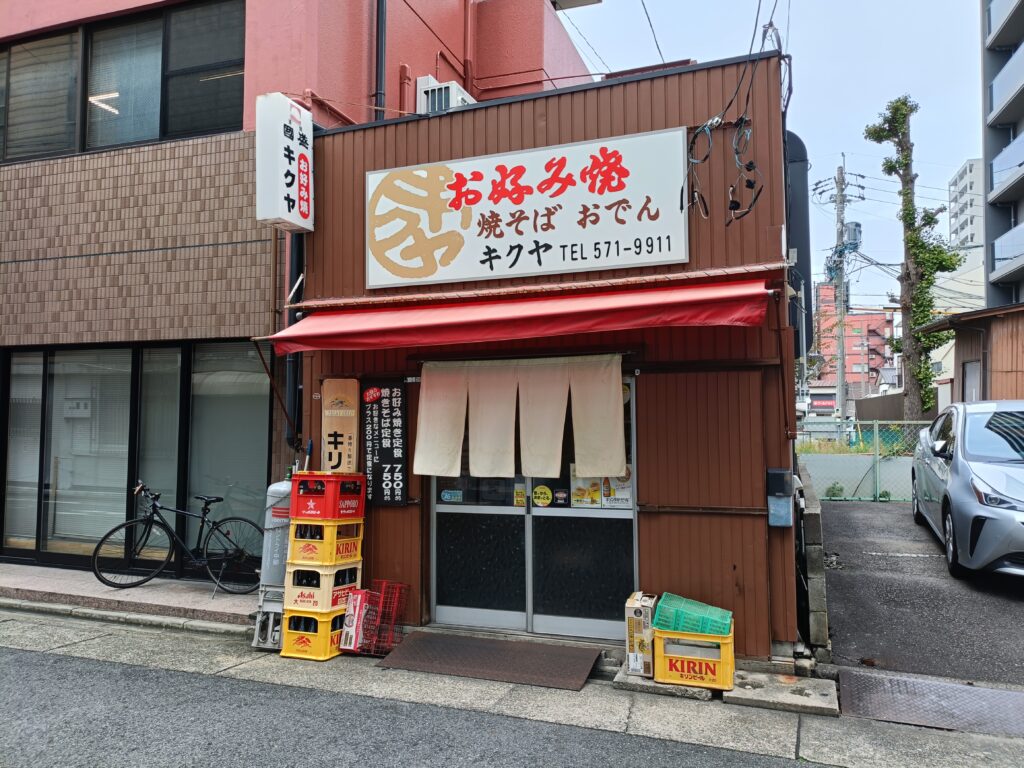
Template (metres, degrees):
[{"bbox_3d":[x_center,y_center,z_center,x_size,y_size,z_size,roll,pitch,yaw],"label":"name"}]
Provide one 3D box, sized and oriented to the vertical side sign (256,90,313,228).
[{"bbox_3d":[-1.719,-1.658,5.634,0.210,0.945,0.410,-1,-4,20],"label":"vertical side sign"}]

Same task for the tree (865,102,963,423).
[{"bbox_3d":[8.371,-2.239,15.637,1.950,7.200,1.800,-2,-4,28],"label":"tree"}]

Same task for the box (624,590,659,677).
[{"bbox_3d":[0.821,1.580,4.646,0.155,0.412,0.290,-1,-4,18],"label":"box"}]

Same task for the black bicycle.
[{"bbox_3d":[-2.908,1.355,6.565,1.690,0.980,0.500,-1,-4,13],"label":"black bicycle"}]

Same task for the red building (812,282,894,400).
[{"bbox_3d":[49.626,-2.892,109.218,11.500,22.000,10.000,-1,-4,12],"label":"red building"}]

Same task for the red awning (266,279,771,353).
[{"bbox_3d":[-0.071,-0.432,4.979,3.420,0.410,0.520,-1,-4,20],"label":"red awning"}]

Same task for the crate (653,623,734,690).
[{"bbox_3d":[1.127,1.625,4.513,0.455,0.310,0.370,-1,-4,20],"label":"crate"}]

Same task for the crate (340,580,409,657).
[{"bbox_3d":[-0.992,1.684,5.326,0.380,0.450,0.330,-1,-4,20],"label":"crate"}]

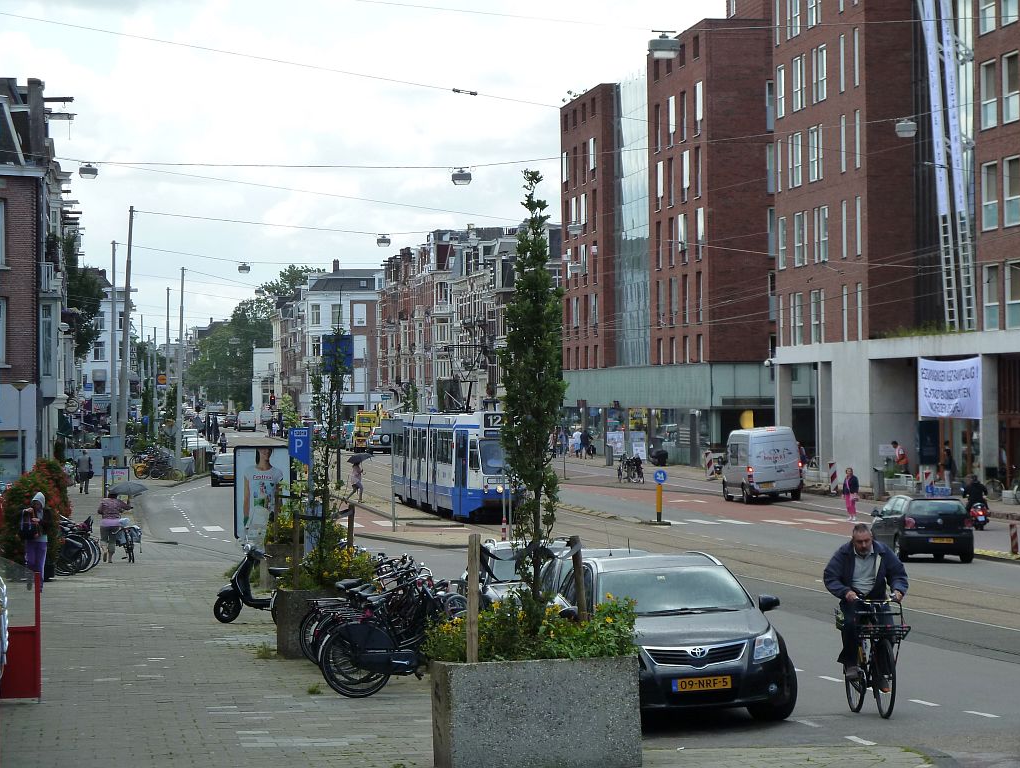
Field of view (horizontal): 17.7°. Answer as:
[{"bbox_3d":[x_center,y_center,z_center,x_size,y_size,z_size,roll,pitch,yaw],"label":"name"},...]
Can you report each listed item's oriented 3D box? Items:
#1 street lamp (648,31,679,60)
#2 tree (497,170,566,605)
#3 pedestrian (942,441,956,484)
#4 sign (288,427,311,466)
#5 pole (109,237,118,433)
[{"bbox_3d":[2.400,-5.261,51.000,0.500,0.440,0.450,-1,0,-7],"label":"street lamp"},{"bbox_3d":[0.155,0.160,23.700,0.520,3.420,0.520,0,0,-7],"label":"tree"},{"bbox_3d":[15.380,2.890,115.000,0.500,1.750,0.520,-1,0,3],"label":"pedestrian"},{"bbox_3d":[-3.622,1.084,56.500,0.390,0.650,0.060,-1,0,-7],"label":"sign"},{"bbox_3d":[-16.277,-0.687,135.000,0.280,10.400,0.280,0,0,-7],"label":"pole"}]

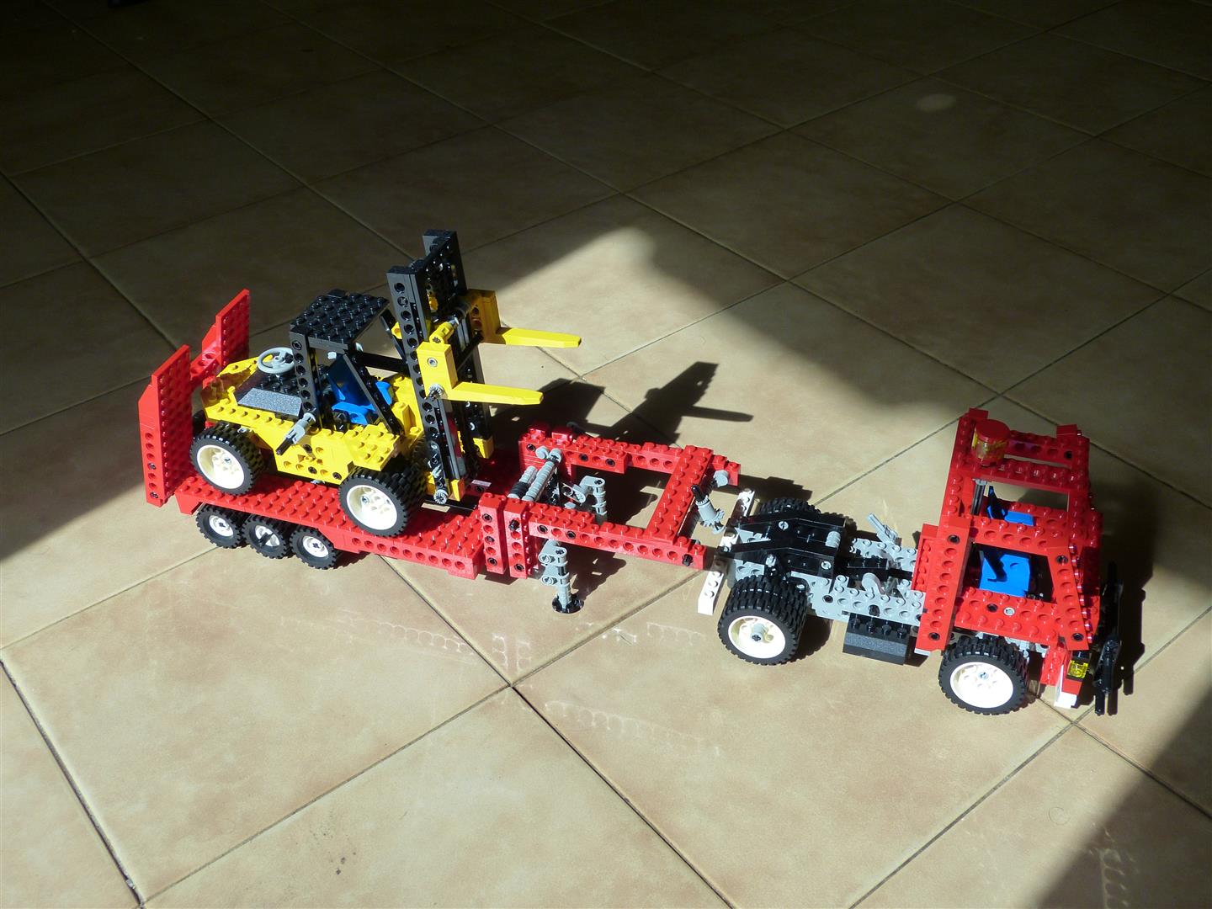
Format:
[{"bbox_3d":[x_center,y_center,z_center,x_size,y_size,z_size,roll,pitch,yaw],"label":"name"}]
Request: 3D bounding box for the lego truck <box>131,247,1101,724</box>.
[{"bbox_3d":[-0.002,-0.012,0.653,0.554,0.191,0.109,11,40,16],"label":"lego truck"}]

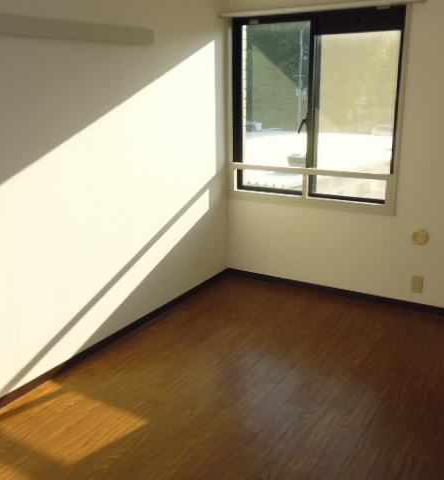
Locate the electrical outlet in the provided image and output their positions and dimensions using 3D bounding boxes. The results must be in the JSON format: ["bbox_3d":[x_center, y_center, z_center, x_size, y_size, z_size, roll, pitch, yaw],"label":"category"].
[{"bbox_3d":[1.256,0.285,3.213,0.070,0.120,0.010,9,20,32],"label":"electrical outlet"}]

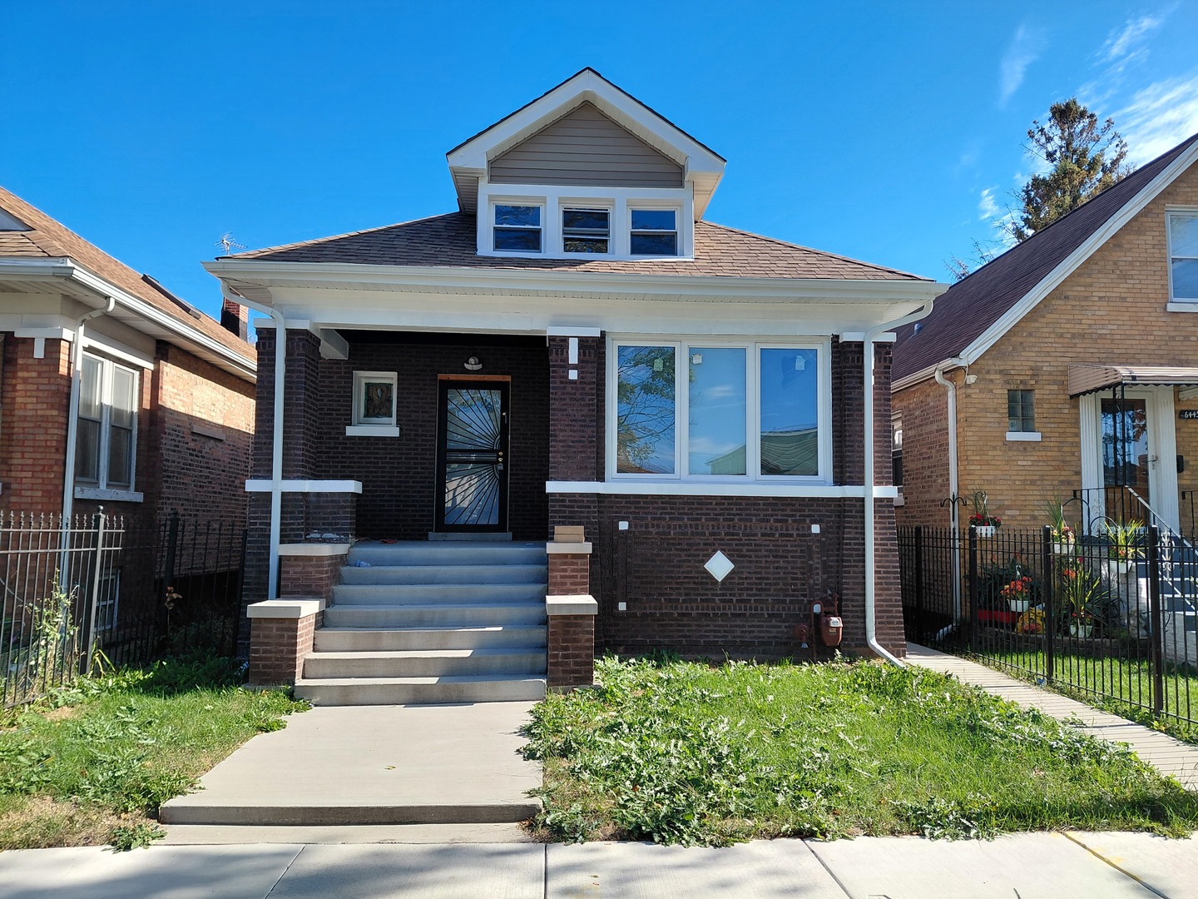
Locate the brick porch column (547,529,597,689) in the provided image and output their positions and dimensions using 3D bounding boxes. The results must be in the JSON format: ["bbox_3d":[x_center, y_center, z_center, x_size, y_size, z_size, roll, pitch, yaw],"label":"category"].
[{"bbox_3d":[-0.281,1.492,8.462,0.441,1.257,1.917,1,-4,-4],"label":"brick porch column"}]

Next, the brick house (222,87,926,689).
[{"bbox_3d":[-0.510,-0.655,15.056,8.032,6.571,12.500,1,-4,-4],"label":"brick house"}]

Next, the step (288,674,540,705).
[{"bbox_3d":[-1.509,2.070,7.518,2.130,0.168,0.322,1,-4,-4],"label":"step"}]

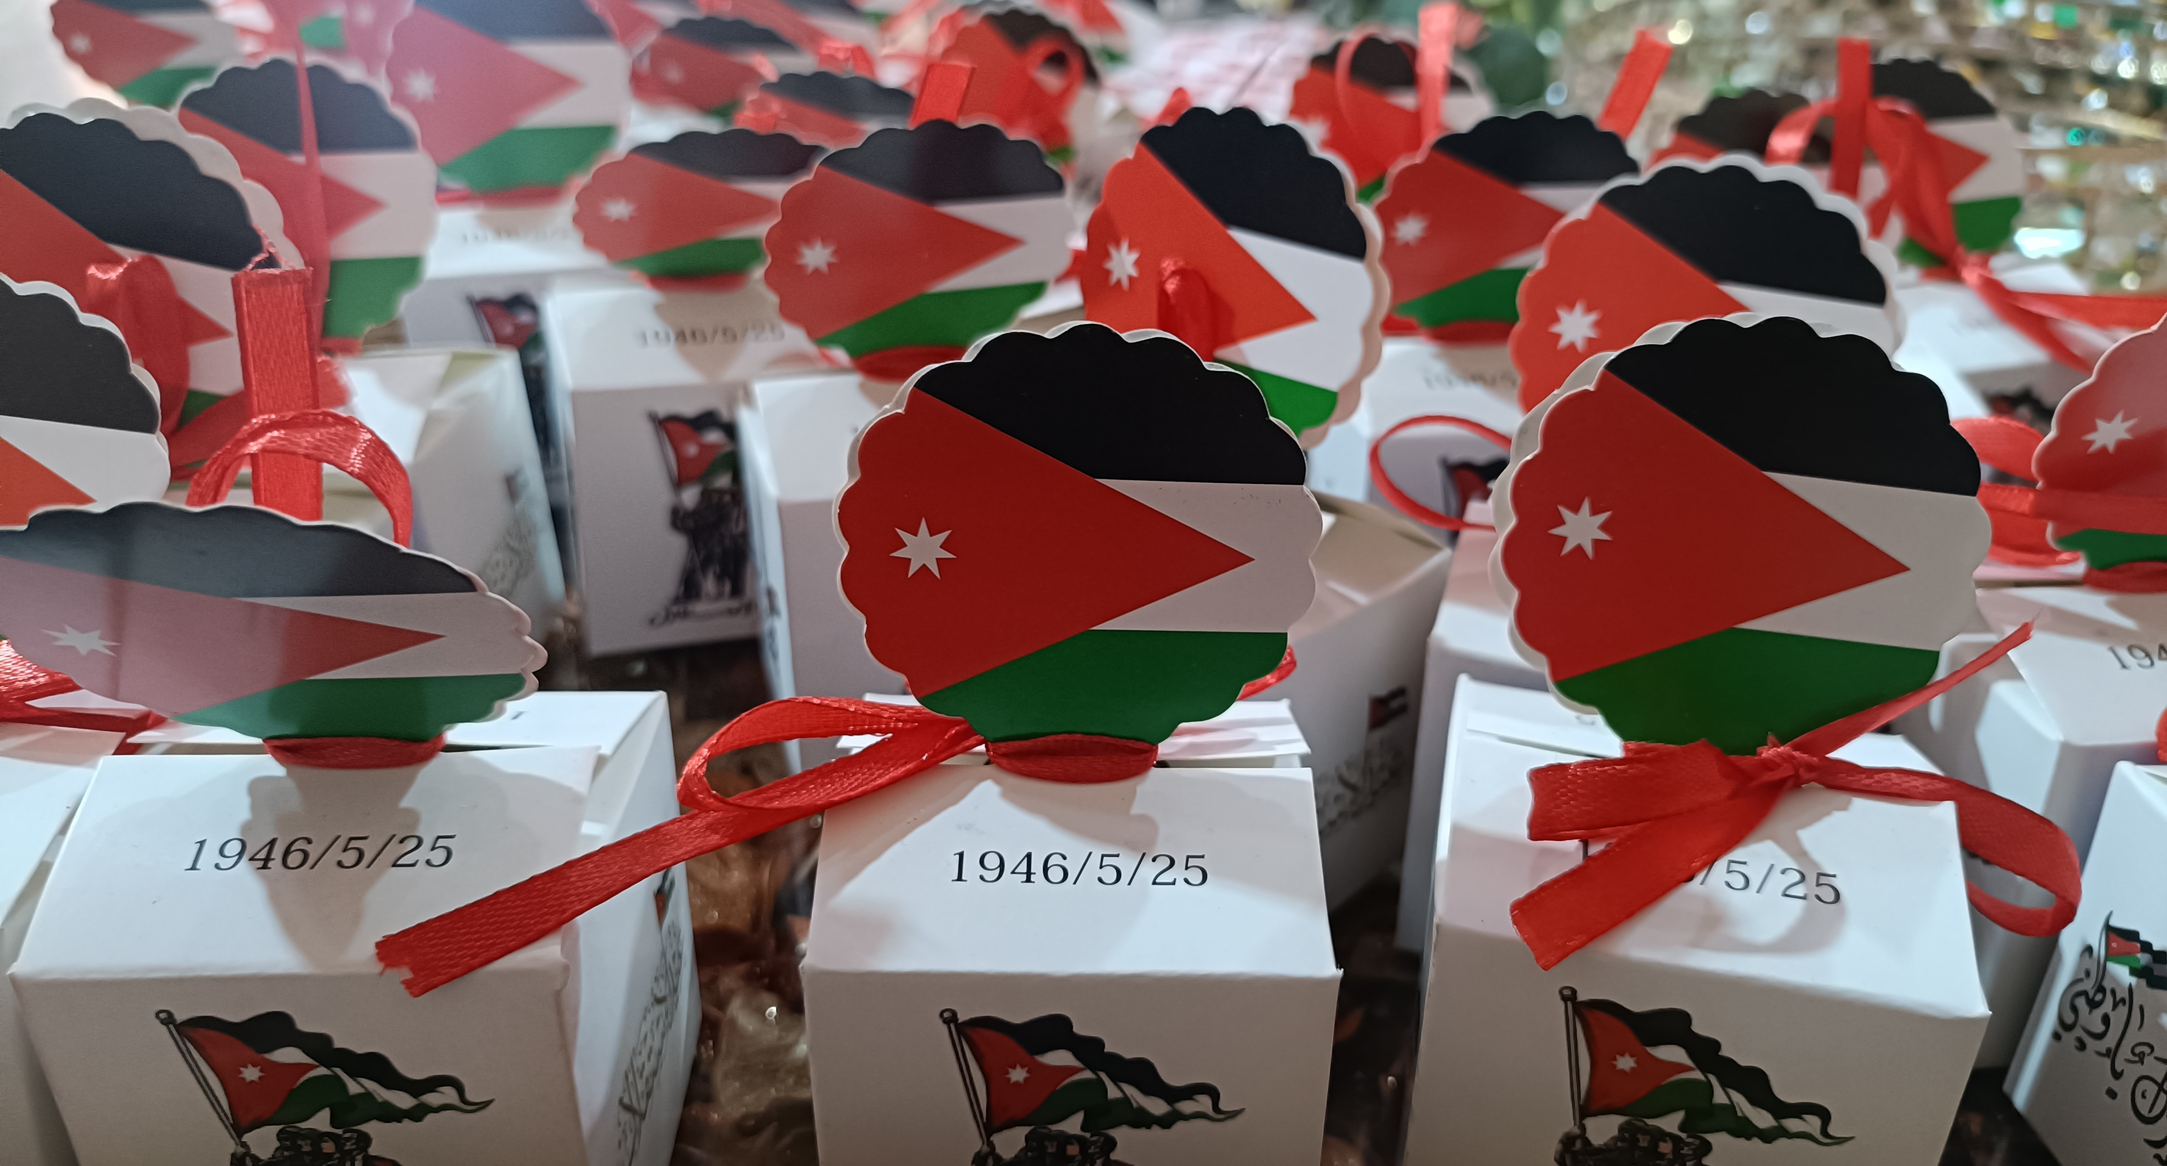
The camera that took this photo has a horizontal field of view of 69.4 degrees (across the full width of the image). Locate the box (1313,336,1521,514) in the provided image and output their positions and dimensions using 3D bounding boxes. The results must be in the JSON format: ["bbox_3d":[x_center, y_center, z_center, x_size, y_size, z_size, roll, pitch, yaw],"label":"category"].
[{"bbox_3d":[0.073,-0.019,0.316,0.054,0.065,0.052,-4,28,-9],"label":"box"}]

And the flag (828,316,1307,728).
[{"bbox_3d":[0.000,-0.004,0.167,0.051,0.050,0.005,1,25,1],"label":"flag"}]

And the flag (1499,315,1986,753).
[{"bbox_3d":[0.073,-0.005,0.175,0.051,0.050,0.005,7,11,14],"label":"flag"}]

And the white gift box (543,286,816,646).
[{"bbox_3d":[-0.080,-0.029,0.328,0.054,0.065,0.052,-7,30,-21],"label":"white gift box"}]

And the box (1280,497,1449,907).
[{"bbox_3d":[0.018,0.016,0.247,0.054,0.065,0.052,24,37,38],"label":"box"}]

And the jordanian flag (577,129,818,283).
[{"bbox_3d":[-0.068,-0.070,0.290,0.051,0.050,0.005,-7,69,-21],"label":"jordanian flag"}]

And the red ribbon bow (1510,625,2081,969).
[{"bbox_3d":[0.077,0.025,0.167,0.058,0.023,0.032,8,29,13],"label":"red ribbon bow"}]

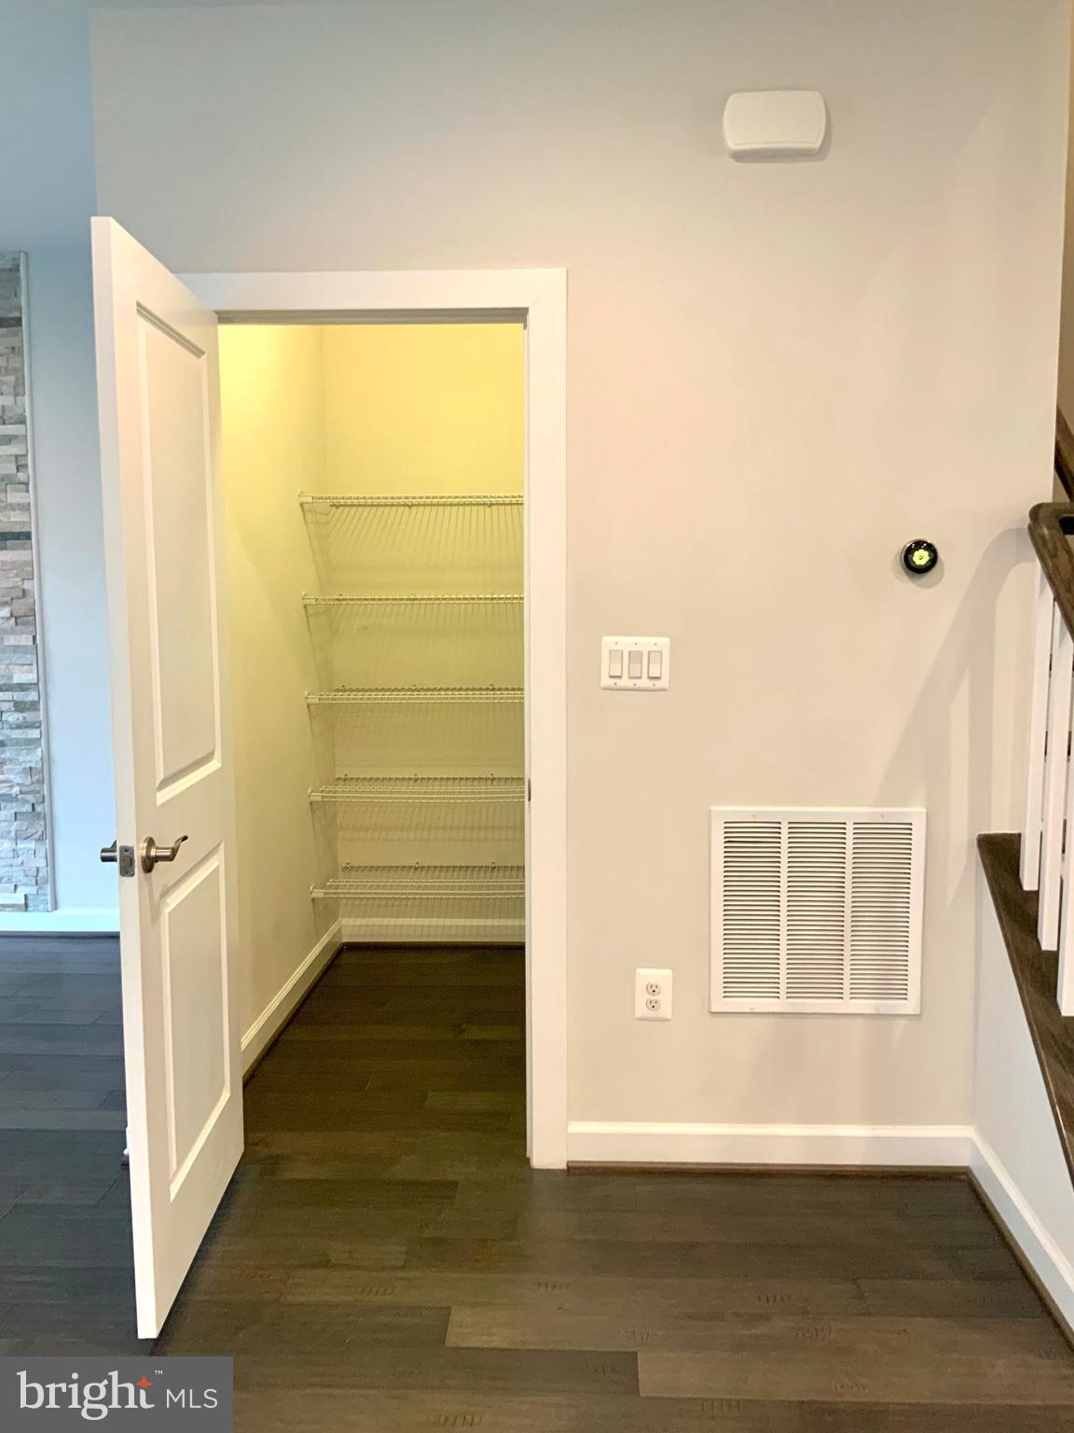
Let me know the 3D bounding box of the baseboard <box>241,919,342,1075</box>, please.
[{"bbox_3d":[-0.830,0.939,4.069,0.016,0.108,1.580,0,6,3],"label":"baseboard"}]

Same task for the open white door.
[{"bbox_3d":[-0.749,0.121,2.542,0.035,2.035,0.765,0,6,-2],"label":"open white door"}]

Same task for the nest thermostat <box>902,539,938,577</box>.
[{"bbox_3d":[0.880,-0.365,2.761,0.083,0.083,0.031,0,6,3],"label":"nest thermostat"}]

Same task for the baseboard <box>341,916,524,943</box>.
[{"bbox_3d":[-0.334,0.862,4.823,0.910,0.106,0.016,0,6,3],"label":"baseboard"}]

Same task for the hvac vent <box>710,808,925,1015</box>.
[{"bbox_3d":[0.666,0.466,2.861,0.501,0.499,0.018,0,6,3],"label":"hvac vent"}]

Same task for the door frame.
[{"bbox_3d":[-0.400,0.040,2.930,0.951,2.147,0.133,0,6,3],"label":"door frame"}]

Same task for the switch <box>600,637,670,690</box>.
[{"bbox_3d":[0.233,-0.125,2.827,0.160,0.125,0.012,0,6,3],"label":"switch"}]

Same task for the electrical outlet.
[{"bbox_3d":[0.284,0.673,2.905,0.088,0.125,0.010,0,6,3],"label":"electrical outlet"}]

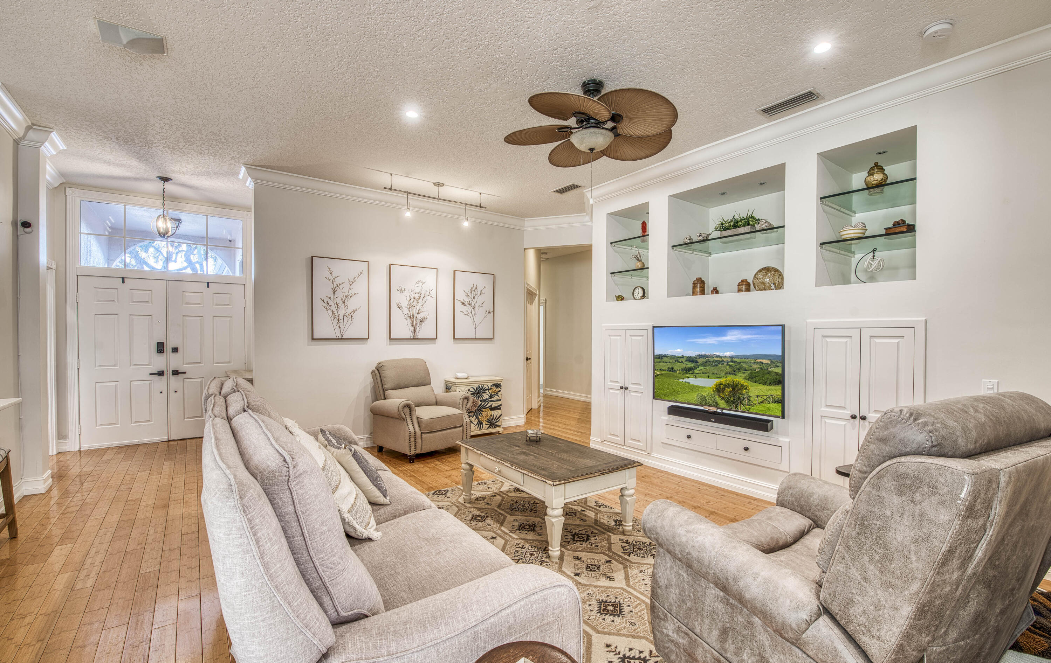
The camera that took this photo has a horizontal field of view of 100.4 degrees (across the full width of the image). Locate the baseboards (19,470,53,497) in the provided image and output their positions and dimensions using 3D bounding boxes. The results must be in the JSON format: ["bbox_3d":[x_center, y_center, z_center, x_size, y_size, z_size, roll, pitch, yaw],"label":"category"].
[{"bbox_3d":[-4.246,1.318,3.817,0.140,0.135,0.270,0,0,-36],"label":"baseboards"}]

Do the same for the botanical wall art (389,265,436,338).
[{"bbox_3d":[-1.390,-0.354,5.481,0.615,0.905,0.035,0,0,-36],"label":"botanical wall art"}]

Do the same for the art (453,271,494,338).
[{"bbox_3d":[-0.696,-0.348,5.989,0.625,0.905,0.035,0,0,-36],"label":"art"}]

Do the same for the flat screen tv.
[{"bbox_3d":[1.688,0.325,3.983,0.060,0.742,1.245,0,0,-36],"label":"flat screen tv"}]

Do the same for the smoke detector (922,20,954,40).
[{"bbox_3d":[2.180,-1.591,2.315,0.124,0.045,0.124,0,0,-38],"label":"smoke detector"}]

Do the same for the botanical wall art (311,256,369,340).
[{"bbox_3d":[-2.097,-0.358,4.968,0.621,0.923,0.040,0,0,-36],"label":"botanical wall art"}]

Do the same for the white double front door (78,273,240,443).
[{"bbox_3d":[-4.512,0.368,5.546,1.630,2.030,0.060,0,0,-36],"label":"white double front door"}]

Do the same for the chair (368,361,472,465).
[{"bbox_3d":[-1.242,0.867,5.098,0.830,1.050,0.860,0,0,45],"label":"chair"}]

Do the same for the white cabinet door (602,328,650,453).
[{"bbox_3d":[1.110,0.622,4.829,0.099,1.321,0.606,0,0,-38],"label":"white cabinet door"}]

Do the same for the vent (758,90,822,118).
[{"bbox_3d":[1.888,-1.610,3.124,0.208,0.020,0.377,0,0,-38],"label":"vent"}]

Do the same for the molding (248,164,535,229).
[{"bbox_3d":[-1.414,-1.568,5.393,3.575,0.134,0.159,0,0,-36],"label":"molding"}]

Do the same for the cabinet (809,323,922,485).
[{"bbox_3d":[2.393,0.630,3.135,0.050,1.316,0.595,0,0,-38],"label":"cabinet"}]

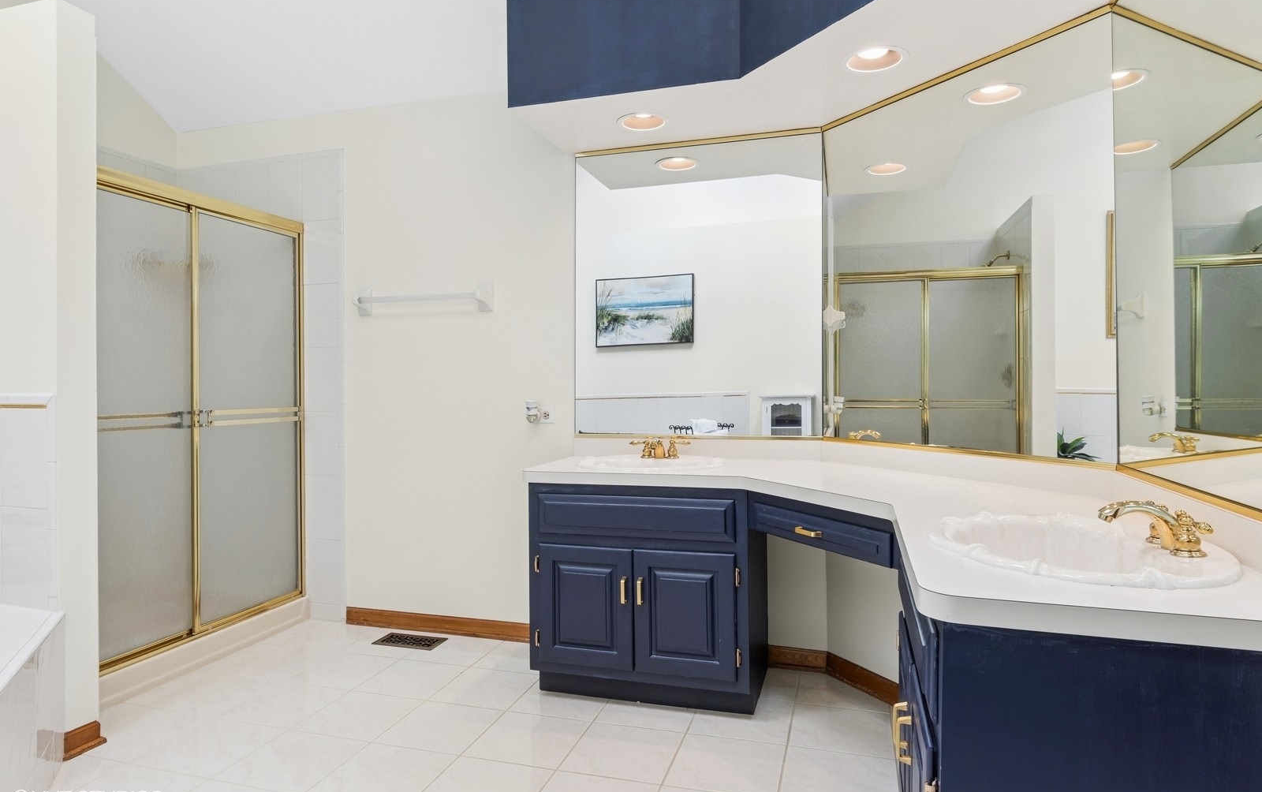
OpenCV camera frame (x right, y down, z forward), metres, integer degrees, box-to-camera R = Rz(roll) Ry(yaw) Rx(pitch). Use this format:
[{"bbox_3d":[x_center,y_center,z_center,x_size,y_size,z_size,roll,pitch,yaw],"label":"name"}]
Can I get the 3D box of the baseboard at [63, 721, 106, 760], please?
[{"bbox_3d":[-1.661,1.038,2.230,0.026,0.079,0.118,0,1,16],"label":"baseboard"}]

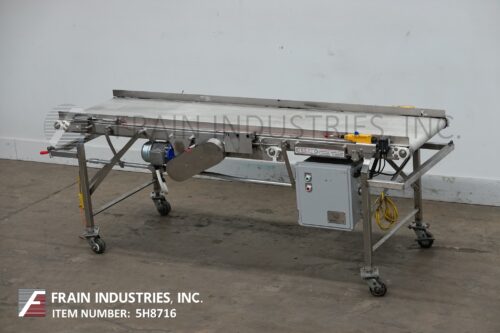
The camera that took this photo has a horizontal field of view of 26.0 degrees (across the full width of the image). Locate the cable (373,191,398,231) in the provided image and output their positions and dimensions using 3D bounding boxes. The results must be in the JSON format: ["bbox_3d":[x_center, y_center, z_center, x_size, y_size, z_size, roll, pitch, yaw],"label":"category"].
[{"bbox_3d":[0.769,0.255,6.139,0.120,0.218,0.078,5,19,30],"label":"cable"}]

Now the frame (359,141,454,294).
[{"bbox_3d":[0.972,0.290,6.464,0.296,0.762,0.863,5,19,30],"label":"frame"}]

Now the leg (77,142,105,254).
[{"bbox_3d":[-1.060,0.225,7.213,0.130,0.770,0.109,5,19,30],"label":"leg"}]

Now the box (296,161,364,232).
[{"bbox_3d":[0.482,0.149,6.381,0.357,0.389,0.185,5,19,30],"label":"box"}]

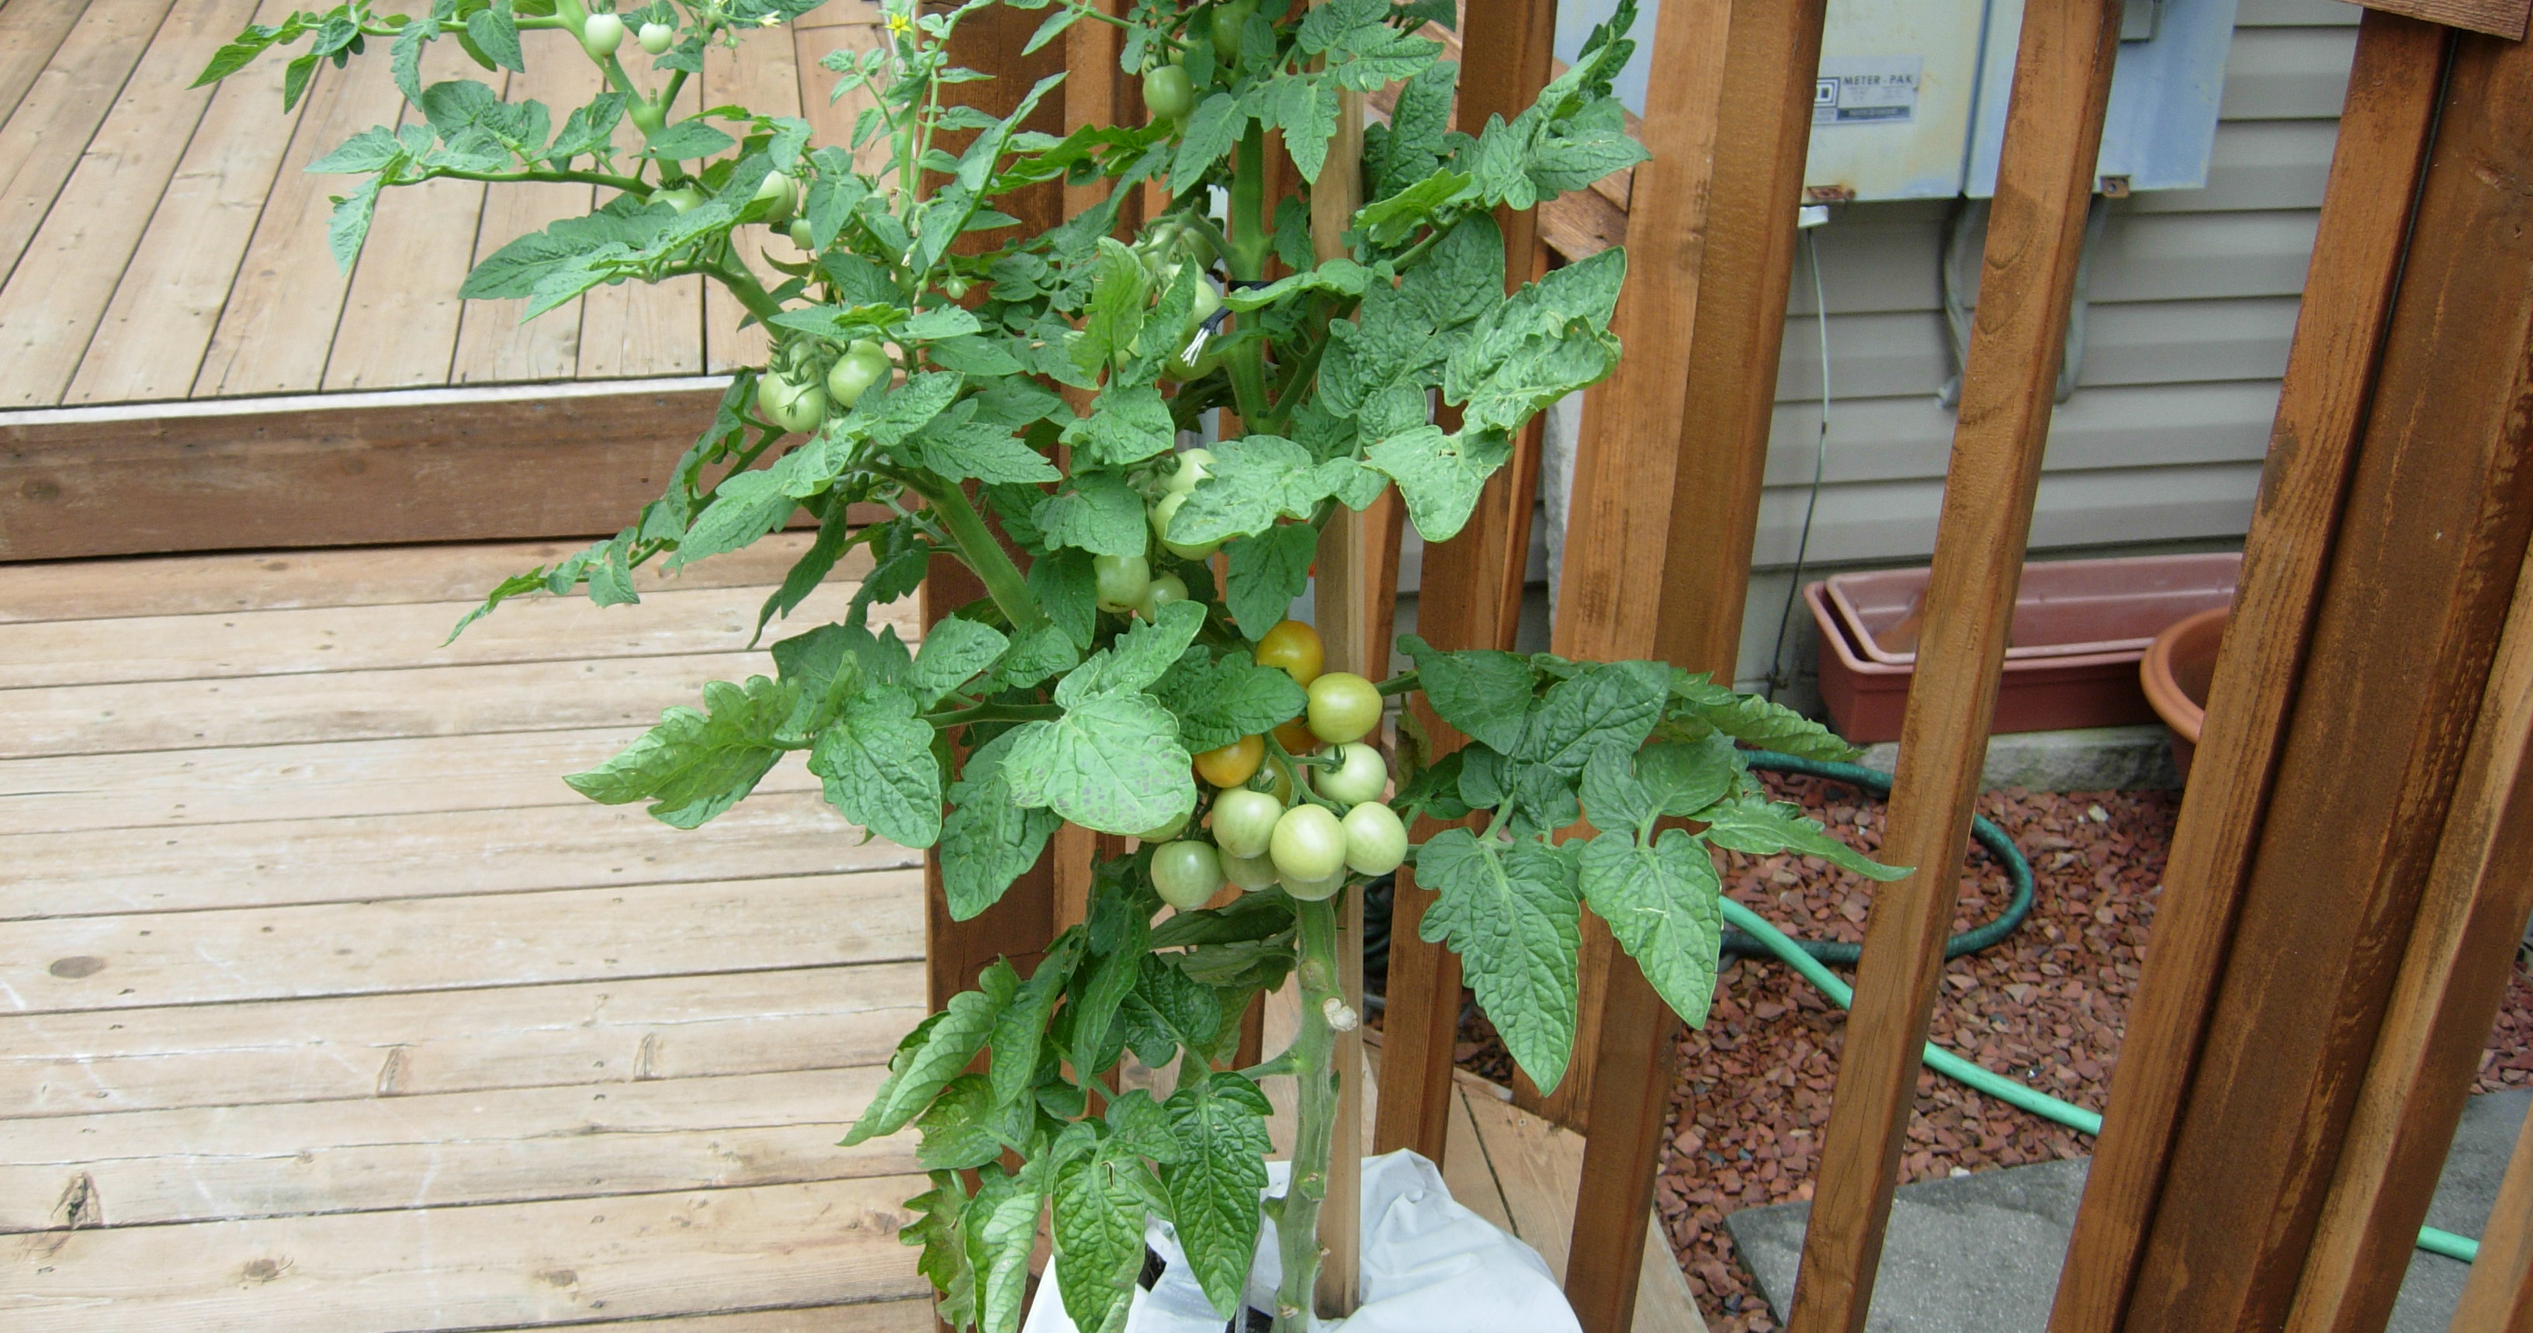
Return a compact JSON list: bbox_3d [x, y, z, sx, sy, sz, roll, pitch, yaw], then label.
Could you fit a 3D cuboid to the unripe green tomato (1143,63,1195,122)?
[{"bbox_3d":[-0.042,-0.244,1.120,0.022,0.024,0.022,3,29,0],"label":"unripe green tomato"}]

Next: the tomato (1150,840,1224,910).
[{"bbox_3d":[-0.037,0.097,1.220,0.032,0.033,0.032,3,29,0],"label":"tomato"}]

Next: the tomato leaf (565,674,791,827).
[{"bbox_3d":[-0.257,0.037,1.150,0.108,0.035,0.062,-10,42,-11],"label":"tomato leaf"}]

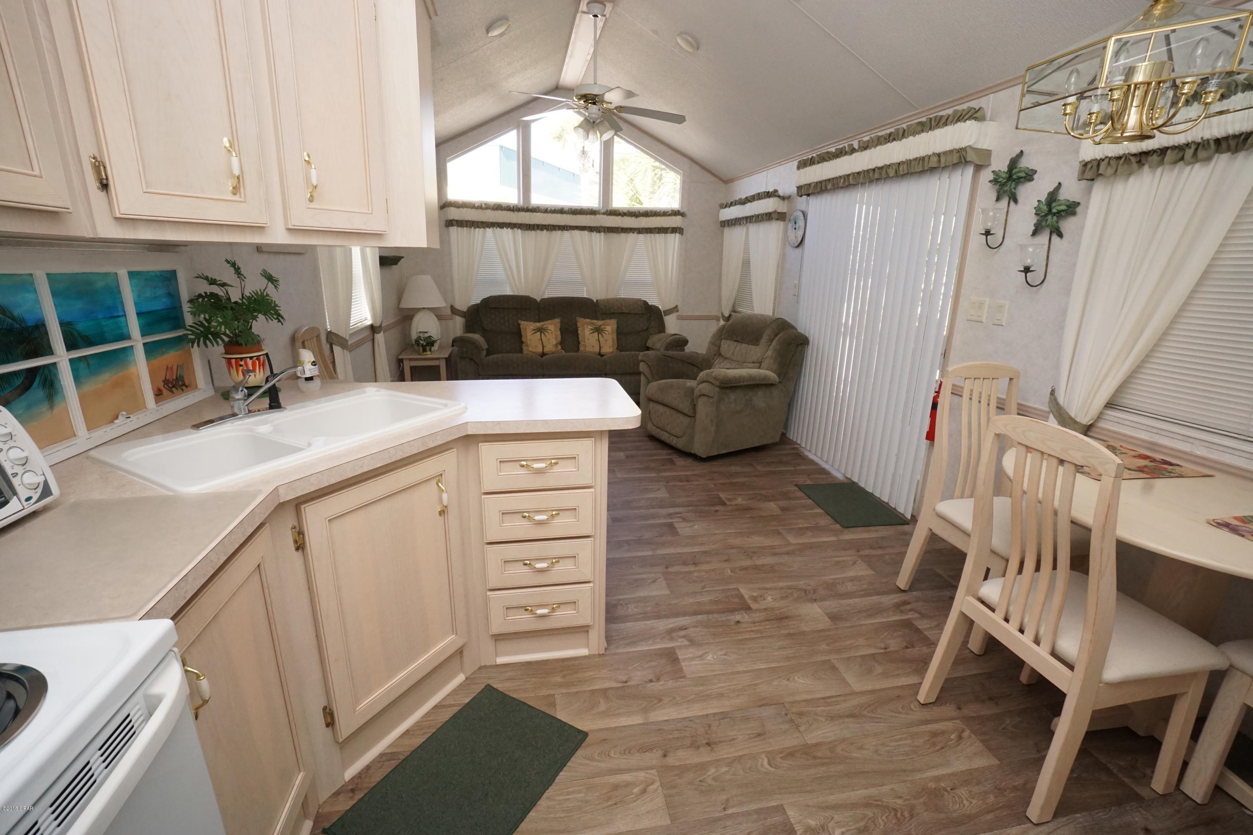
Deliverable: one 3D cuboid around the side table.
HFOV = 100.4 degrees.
[{"bbox_3d":[-1.825,-0.351,4.861,0.390,0.520,0.550,-1,17,-11],"label":"side table"}]

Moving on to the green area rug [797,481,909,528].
[{"bbox_3d":[1.371,0.523,3.203,0.440,0.010,0.580,-1,17,-9],"label":"green area rug"}]

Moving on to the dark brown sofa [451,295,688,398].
[{"bbox_3d":[-0.535,-0.619,5.158,2.180,1.030,0.960,-2,17,-11],"label":"dark brown sofa"}]

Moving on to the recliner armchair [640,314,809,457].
[{"bbox_3d":[0.742,-0.307,4.237,0.980,1.020,0.900,-8,19,-30],"label":"recliner armchair"}]

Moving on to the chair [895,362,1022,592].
[{"bbox_3d":[1.517,0.330,2.086,0.450,1.040,0.530,-1,17,-9],"label":"chair"}]

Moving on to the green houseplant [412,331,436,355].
[{"bbox_3d":[-1.849,-0.682,4.787,0.210,0.200,0.190,-2,17,-11],"label":"green houseplant"}]

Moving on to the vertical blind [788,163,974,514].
[{"bbox_3d":[1.519,-0.542,3.478,0.100,1.910,1.510,-2,17,-11],"label":"vertical blind"}]

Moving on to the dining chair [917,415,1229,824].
[{"bbox_3d":[1.268,0.510,1.473,0.530,1.040,0.450,-2,17,-13],"label":"dining chair"}]

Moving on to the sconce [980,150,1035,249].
[{"bbox_3d":[1.690,-0.991,2.391,0.180,0.420,0.250,-2,17,-11],"label":"sconce"}]

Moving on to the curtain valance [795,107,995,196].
[{"bbox_3d":[1.517,-1.559,3.190,0.150,0.245,1.630,-1,17,-11],"label":"curtain valance"}]

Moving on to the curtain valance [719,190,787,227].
[{"bbox_3d":[1.172,-1.968,4.981,0.120,0.235,1.310,-2,17,-11],"label":"curtain valance"}]

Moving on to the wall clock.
[{"bbox_3d":[1.374,-1.532,4.229,0.040,0.290,0.290,-2,17,-11],"label":"wall clock"}]

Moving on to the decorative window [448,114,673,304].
[{"bbox_3d":[-0.568,-2.077,5.370,2.350,1.840,0.120,-2,17,-11],"label":"decorative window"}]

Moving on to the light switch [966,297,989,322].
[{"bbox_3d":[1.731,-0.535,2.582,0.012,0.114,0.113,-1,17,-11],"label":"light switch"}]

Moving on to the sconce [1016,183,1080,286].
[{"bbox_3d":[1.716,-0.762,2.188,0.160,0.410,0.210,-1,17,-11],"label":"sconce"}]

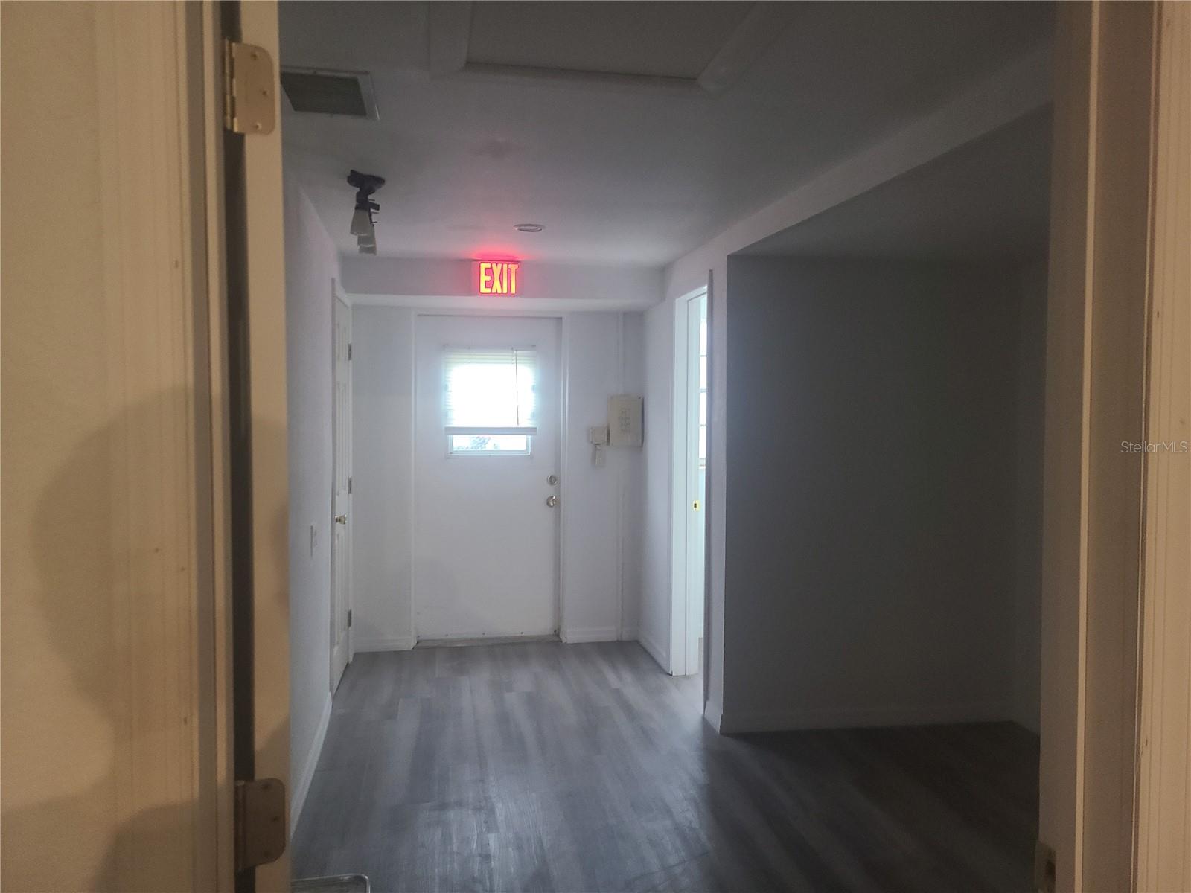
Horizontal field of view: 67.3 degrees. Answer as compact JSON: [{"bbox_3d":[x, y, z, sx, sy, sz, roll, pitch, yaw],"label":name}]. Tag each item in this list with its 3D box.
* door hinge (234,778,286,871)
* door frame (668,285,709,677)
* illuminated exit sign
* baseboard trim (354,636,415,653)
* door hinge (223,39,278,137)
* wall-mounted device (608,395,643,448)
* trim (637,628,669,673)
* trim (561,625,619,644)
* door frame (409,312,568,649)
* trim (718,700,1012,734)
[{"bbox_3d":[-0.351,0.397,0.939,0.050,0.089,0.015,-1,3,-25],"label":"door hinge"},{"bbox_3d":[0.547,0.224,4.632,0.150,2.150,0.730,0,3,-10],"label":"door frame"},{"bbox_3d":[-0.529,-0.908,4.861,0.285,0.192,0.050,0,3,-10],"label":"illuminated exit sign"},{"bbox_3d":[-1.295,1.211,5.483,0.355,0.095,0.015,0,3,-10],"label":"baseboard trim"},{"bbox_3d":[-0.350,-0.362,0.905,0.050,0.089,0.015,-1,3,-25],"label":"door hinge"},{"bbox_3d":[0.181,-0.164,5.646,0.205,0.330,0.070,0,3,-10],"label":"wall-mounted device"},{"bbox_3d":[0.347,1.218,5.387,0.015,0.094,0.740,0,3,-10],"label":"trim"},{"bbox_3d":[-0.032,1.202,5.712,0.370,0.097,0.015,0,3,-10],"label":"trim"},{"bbox_3d":[-0.666,0.200,5.662,0.910,2.030,0.045,0,3,-10],"label":"door frame"},{"bbox_3d":[1.281,1.273,4.207,1.435,0.094,0.015,0,3,-7],"label":"trim"}]

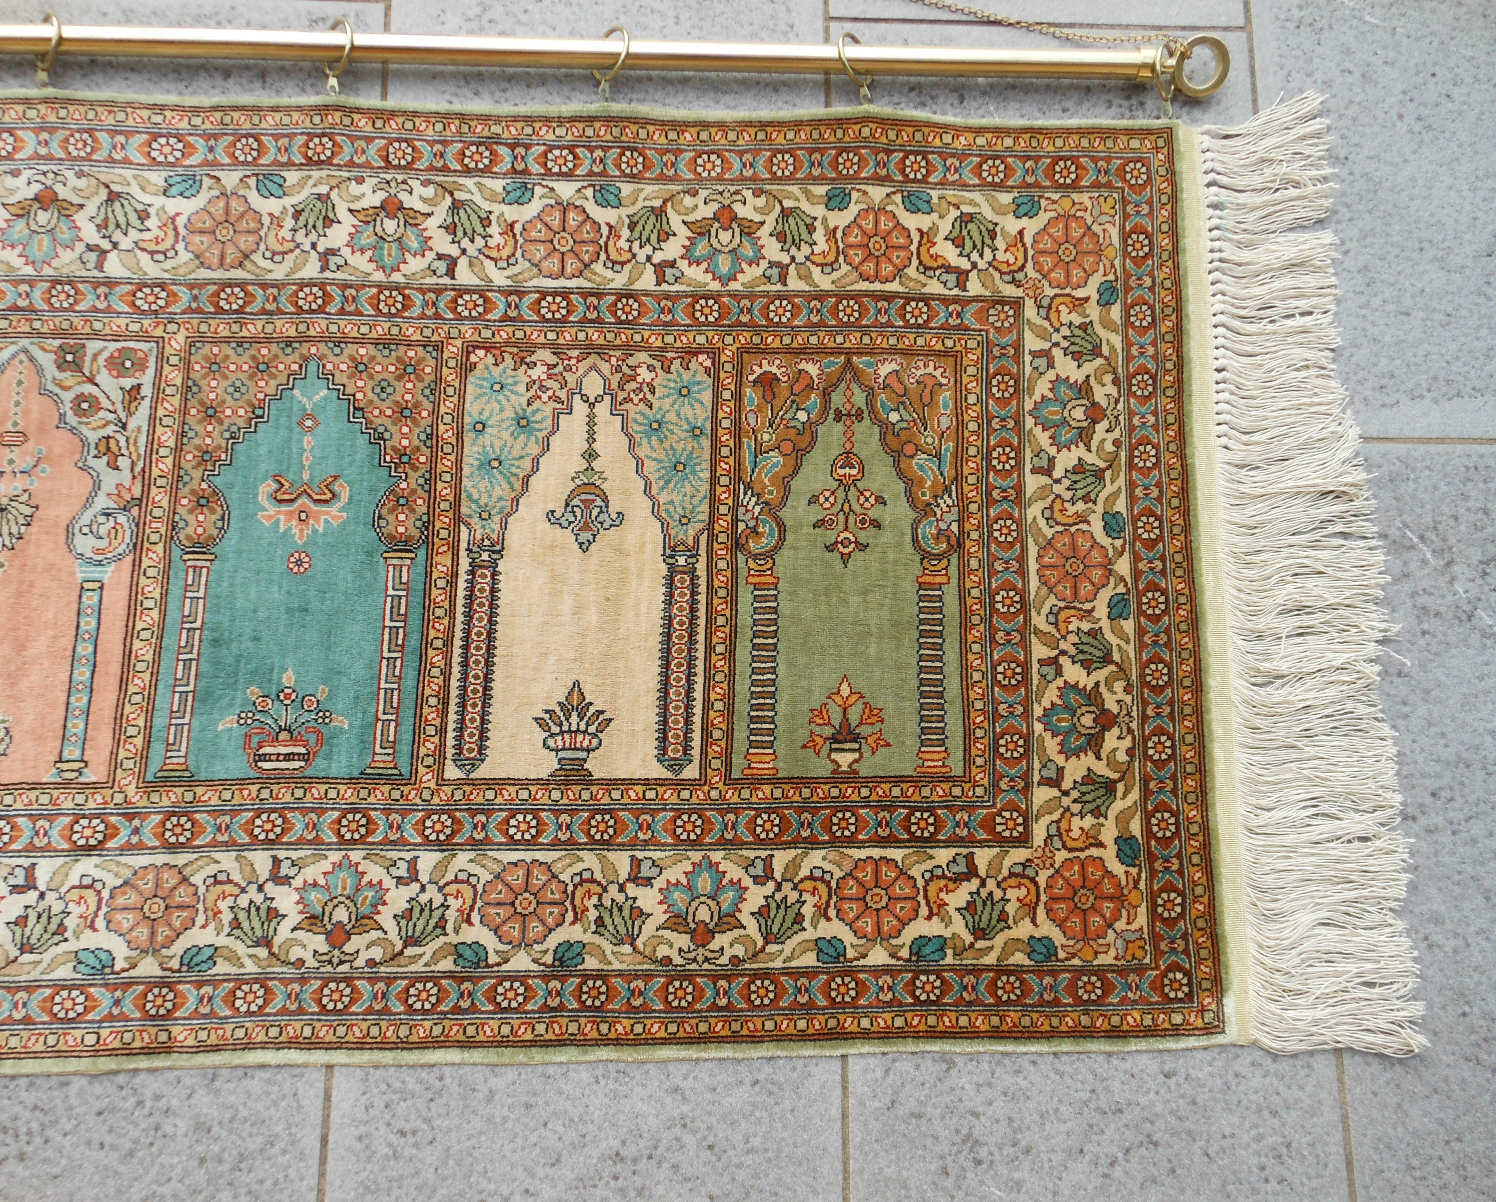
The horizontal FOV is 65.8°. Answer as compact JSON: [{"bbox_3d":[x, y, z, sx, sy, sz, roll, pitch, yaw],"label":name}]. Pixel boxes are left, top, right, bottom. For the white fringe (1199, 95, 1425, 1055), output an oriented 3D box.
[{"bbox_3d":[0.365,-0.043,0.752,0.113,0.012,0.647,1,80,-2],"label":"white fringe"}]

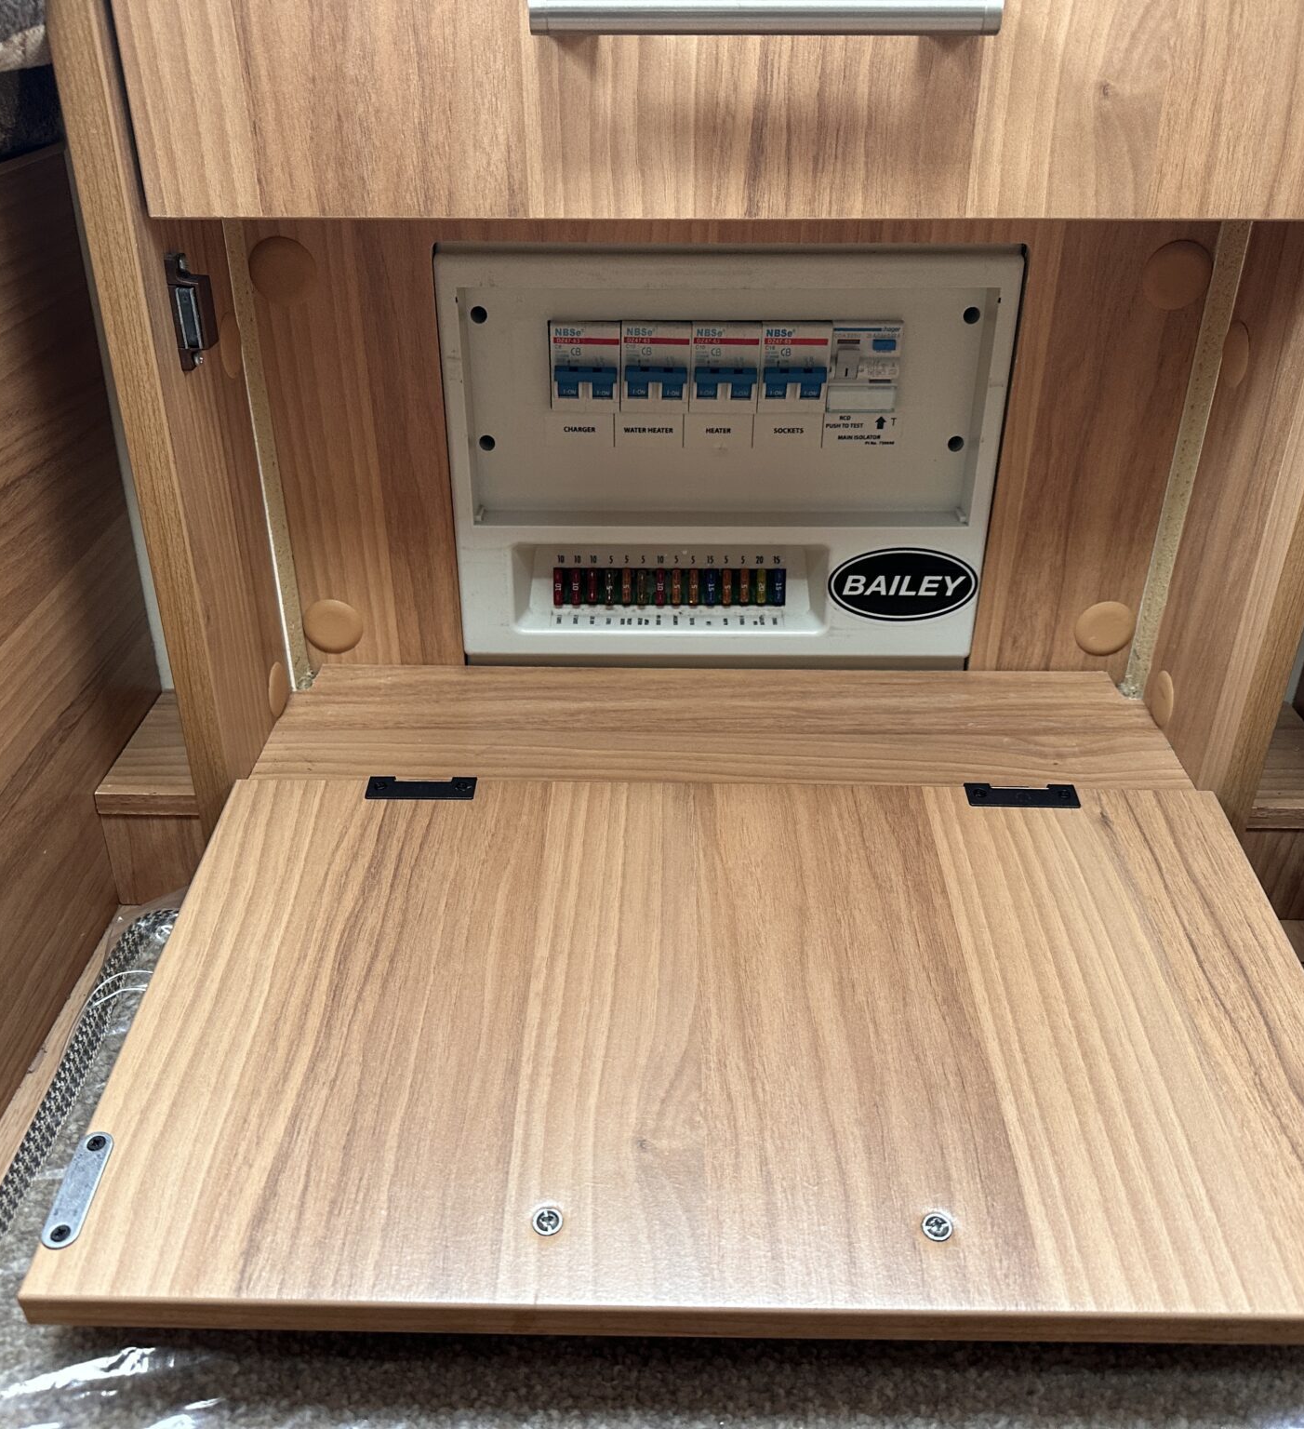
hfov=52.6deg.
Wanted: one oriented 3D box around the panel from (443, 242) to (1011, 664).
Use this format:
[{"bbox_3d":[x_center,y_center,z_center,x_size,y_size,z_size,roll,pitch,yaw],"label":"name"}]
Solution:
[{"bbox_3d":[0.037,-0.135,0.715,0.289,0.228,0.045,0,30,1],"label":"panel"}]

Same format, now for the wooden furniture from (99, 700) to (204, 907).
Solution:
[{"bbox_3d":[-0.244,0.043,0.708,0.060,0.067,0.102,0,30,1],"label":"wooden furniture"}]

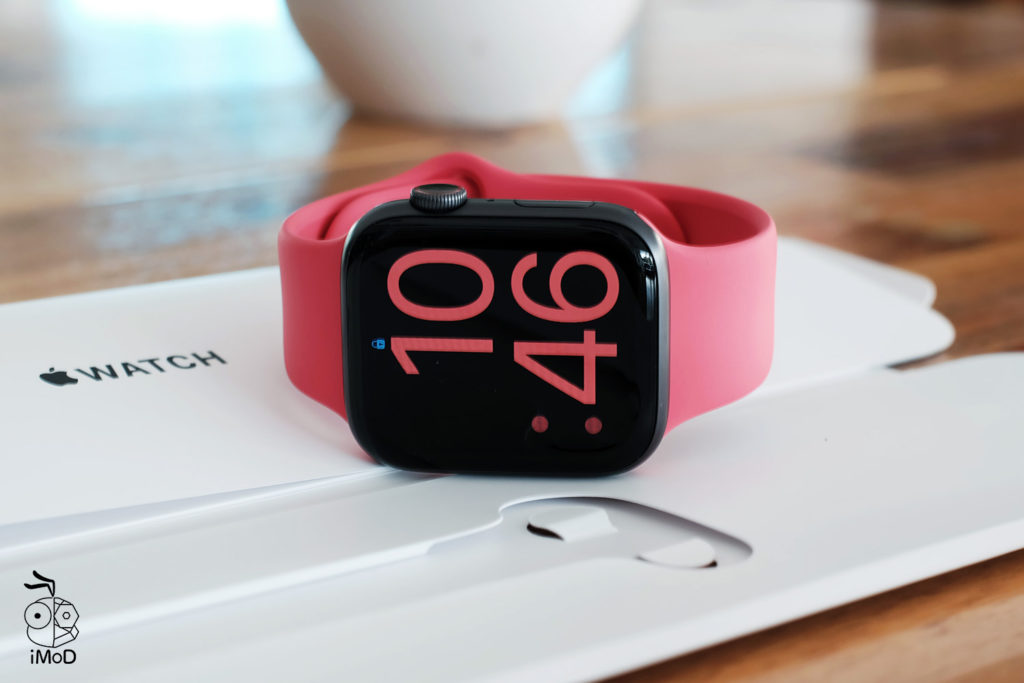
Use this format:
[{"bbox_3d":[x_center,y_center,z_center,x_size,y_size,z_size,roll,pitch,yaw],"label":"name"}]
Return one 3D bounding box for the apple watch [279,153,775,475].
[{"bbox_3d":[0.003,-0.009,0.232,0.073,0.029,0.064,1,17,6],"label":"apple watch"}]

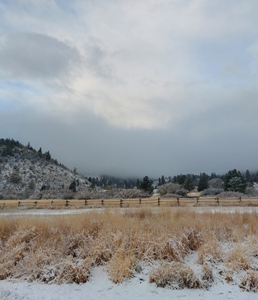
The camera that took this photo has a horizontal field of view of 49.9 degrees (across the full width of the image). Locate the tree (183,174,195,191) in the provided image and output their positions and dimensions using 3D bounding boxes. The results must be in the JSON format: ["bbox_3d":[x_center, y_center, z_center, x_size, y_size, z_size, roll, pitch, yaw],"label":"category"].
[{"bbox_3d":[26.181,14.432,120.000,5.193,7.227,5.193,0,-8,0],"label":"tree"}]

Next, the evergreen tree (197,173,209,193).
[{"bbox_3d":[32.777,14.299,122.000,5.279,8.359,5.279,0,-8,0],"label":"evergreen tree"}]

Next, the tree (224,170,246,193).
[{"bbox_3d":[43.856,12.815,115.000,9.331,9.870,8.864,0,-8,0],"label":"tree"}]

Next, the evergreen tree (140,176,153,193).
[{"bbox_3d":[7.361,14.370,115.000,6.013,6.760,6.013,0,-8,0],"label":"evergreen tree"}]

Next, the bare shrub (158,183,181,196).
[{"bbox_3d":[13.226,12.901,90.000,7.627,4.382,6.483,0,-8,0],"label":"bare shrub"}]

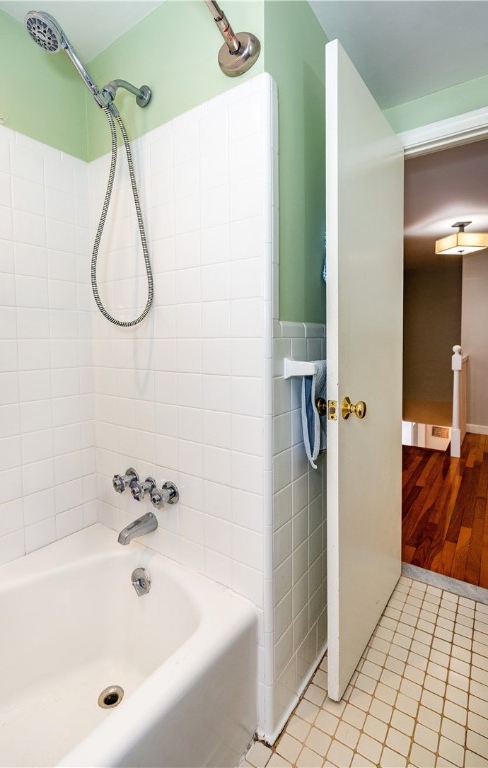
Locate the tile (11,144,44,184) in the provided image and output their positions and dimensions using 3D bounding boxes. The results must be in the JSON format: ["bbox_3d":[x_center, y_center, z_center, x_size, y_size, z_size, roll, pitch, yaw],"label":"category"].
[{"bbox_3d":[-0.747,-0.757,1.183,0.009,0.108,0.108,3,5,34],"label":"tile"}]

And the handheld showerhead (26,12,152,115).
[{"bbox_3d":[-0.450,-0.967,1.035,0.087,0.232,0.290,-16,-53,45],"label":"handheld showerhead"}]

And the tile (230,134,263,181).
[{"bbox_3d":[0.005,-0.622,0.940,0.107,0.107,0.009,3,5,34],"label":"tile"}]

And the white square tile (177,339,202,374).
[{"bbox_3d":[-0.171,-0.091,1.092,0.108,0.108,0.009,4,6,34],"label":"white square tile"}]

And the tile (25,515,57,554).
[{"bbox_3d":[-0.742,0.547,1.242,0.009,0.098,0.108,4,6,34],"label":"tile"}]

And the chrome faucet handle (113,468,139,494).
[{"bbox_3d":[-0.437,0.362,1.252,0.070,0.075,0.068,4,6,34],"label":"chrome faucet handle"}]

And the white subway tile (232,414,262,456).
[{"bbox_3d":[0.009,0.147,0.982,0.108,0.108,0.010,4,6,35],"label":"white subway tile"}]

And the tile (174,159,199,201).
[{"bbox_3d":[-0.170,-0.629,1.049,0.108,0.108,0.010,4,6,35],"label":"tile"}]

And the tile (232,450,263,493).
[{"bbox_3d":[0.012,0.253,0.981,0.108,0.108,0.009,4,6,34],"label":"tile"}]

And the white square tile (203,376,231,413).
[{"bbox_3d":[-0.082,0.030,1.037,0.108,0.108,0.010,4,6,35],"label":"white square tile"}]

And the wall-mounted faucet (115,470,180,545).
[{"bbox_3d":[-0.375,0.437,1.189,0.285,0.200,0.120,3,5,34],"label":"wall-mounted faucet"}]

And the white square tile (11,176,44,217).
[{"bbox_3d":[-0.747,-0.648,1.187,0.009,0.108,0.108,3,5,34],"label":"white square tile"}]

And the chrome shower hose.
[{"bbox_3d":[-0.392,-0.529,1.097,0.100,0.670,0.200,3,5,34],"label":"chrome shower hose"}]

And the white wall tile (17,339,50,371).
[{"bbox_3d":[-0.748,-0.103,1.213,0.010,0.108,0.108,4,6,35],"label":"white wall tile"}]

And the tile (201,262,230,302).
[{"bbox_3d":[-0.081,-0.302,1.020,0.108,0.108,0.009,4,6,34],"label":"tile"}]

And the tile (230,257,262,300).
[{"bbox_3d":[0.010,-0.292,0.949,0.108,0.108,0.010,4,6,35],"label":"tile"}]

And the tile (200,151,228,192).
[{"bbox_3d":[-0.085,-0.627,1.000,0.107,0.107,0.009,3,5,34],"label":"tile"}]

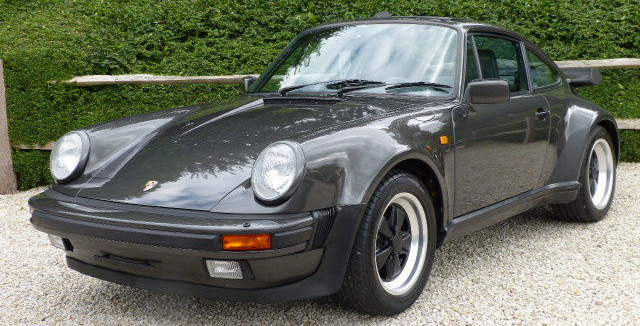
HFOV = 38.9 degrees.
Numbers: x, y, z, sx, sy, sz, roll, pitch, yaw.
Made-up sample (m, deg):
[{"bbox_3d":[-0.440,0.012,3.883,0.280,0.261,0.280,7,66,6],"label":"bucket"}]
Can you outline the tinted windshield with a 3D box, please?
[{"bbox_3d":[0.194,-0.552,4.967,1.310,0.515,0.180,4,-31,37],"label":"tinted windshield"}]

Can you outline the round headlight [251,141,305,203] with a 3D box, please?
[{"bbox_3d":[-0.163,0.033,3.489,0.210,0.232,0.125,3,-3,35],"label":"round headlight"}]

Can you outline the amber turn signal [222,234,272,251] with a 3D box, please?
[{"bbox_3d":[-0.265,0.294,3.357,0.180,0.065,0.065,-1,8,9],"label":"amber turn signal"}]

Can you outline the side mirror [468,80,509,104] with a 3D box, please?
[{"bbox_3d":[0.857,-0.359,4.560,0.200,0.120,0.100,2,8,25],"label":"side mirror"}]

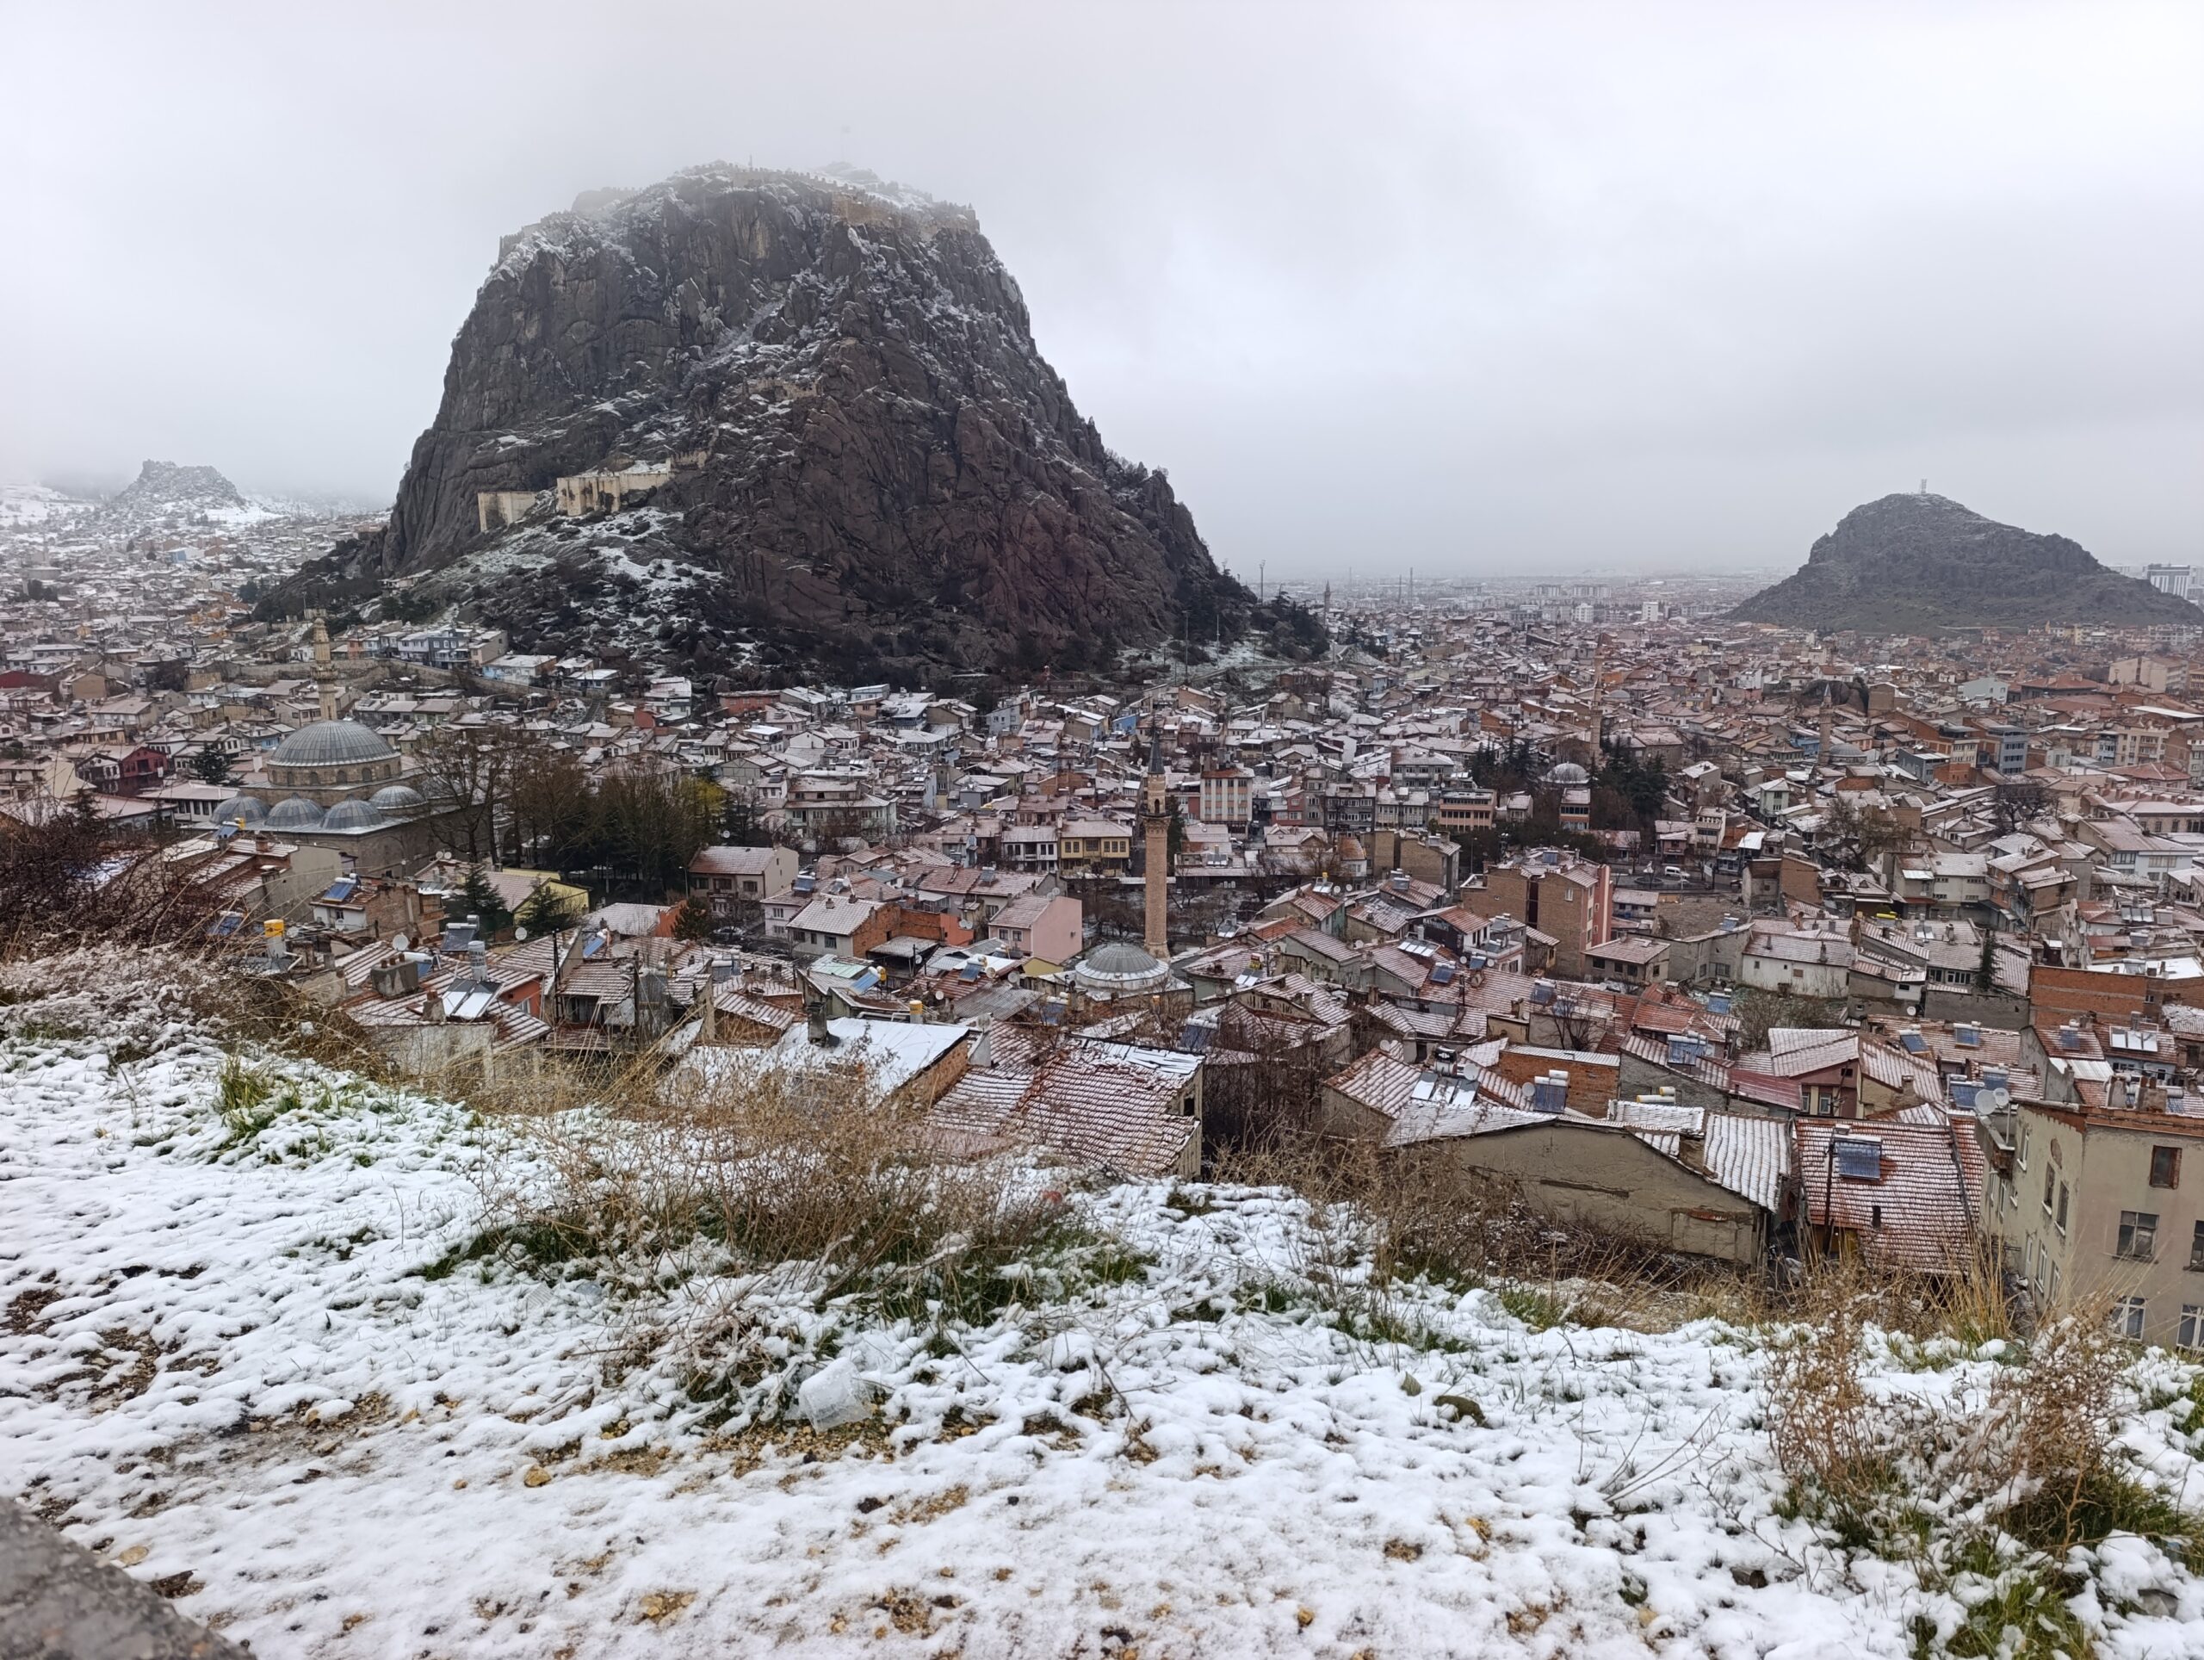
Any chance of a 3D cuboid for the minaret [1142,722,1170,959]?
[{"bbox_3d":[5.940,2.940,160.050,3.050,29.800,3.050,0,10,0],"label":"minaret"}]

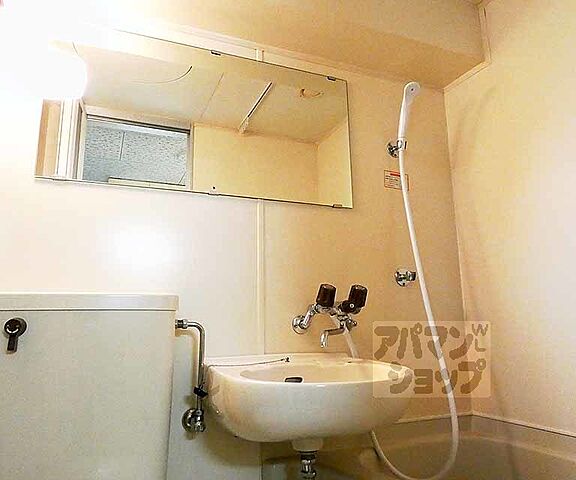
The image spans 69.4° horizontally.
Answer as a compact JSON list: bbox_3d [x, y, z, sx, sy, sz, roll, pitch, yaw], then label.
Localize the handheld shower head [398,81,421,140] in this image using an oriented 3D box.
[{"bbox_3d":[0.428,-0.452,1.484,0.058,0.210,0.056,7,3,-20],"label":"handheld shower head"}]

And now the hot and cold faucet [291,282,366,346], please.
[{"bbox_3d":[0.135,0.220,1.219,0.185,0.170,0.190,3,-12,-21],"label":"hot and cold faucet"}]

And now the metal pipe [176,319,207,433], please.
[{"bbox_3d":[-0.255,0.352,1.087,0.088,0.280,0.095,3,-12,-21],"label":"metal pipe"}]

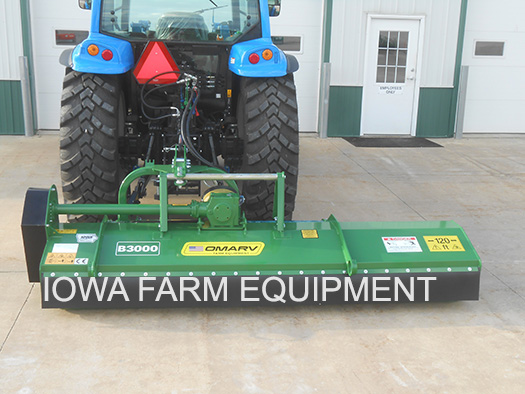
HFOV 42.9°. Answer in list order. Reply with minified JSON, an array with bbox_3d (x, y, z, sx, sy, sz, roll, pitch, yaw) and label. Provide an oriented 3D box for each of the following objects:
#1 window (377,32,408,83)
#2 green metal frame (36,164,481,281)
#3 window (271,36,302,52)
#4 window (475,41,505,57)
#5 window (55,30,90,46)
[{"bbox_3d":[2.310,-2.467,11.827,0.545,0.910,0.050,0,15,-7],"label":"window"},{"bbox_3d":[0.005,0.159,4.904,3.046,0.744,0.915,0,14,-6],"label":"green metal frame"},{"bbox_3d":[0.393,-2.655,11.601,0.555,0.255,0.050,0,15,-7],"label":"window"},{"bbox_3d":[4.106,-2.669,12.039,0.540,0.255,0.050,0,15,-7],"label":"window"},{"bbox_3d":[-3.159,-2.660,11.177,0.575,0.255,0.050,0,15,-7],"label":"window"}]

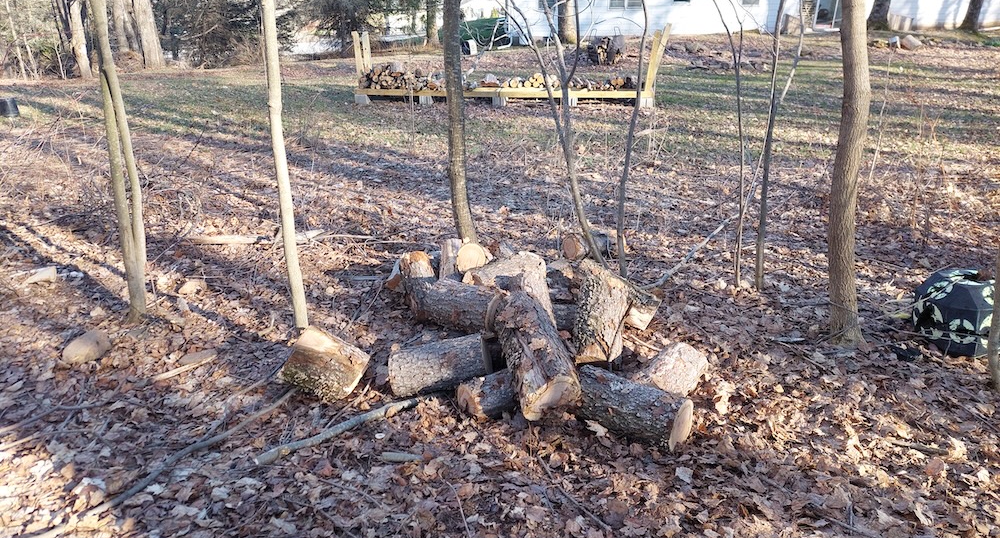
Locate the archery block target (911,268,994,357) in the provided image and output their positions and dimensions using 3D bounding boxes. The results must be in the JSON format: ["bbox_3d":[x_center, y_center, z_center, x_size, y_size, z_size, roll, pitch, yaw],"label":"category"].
[{"bbox_3d":[2.200,0.221,3.270,0.380,0.380,0.380,-3,23,-7],"label":"archery block target"}]

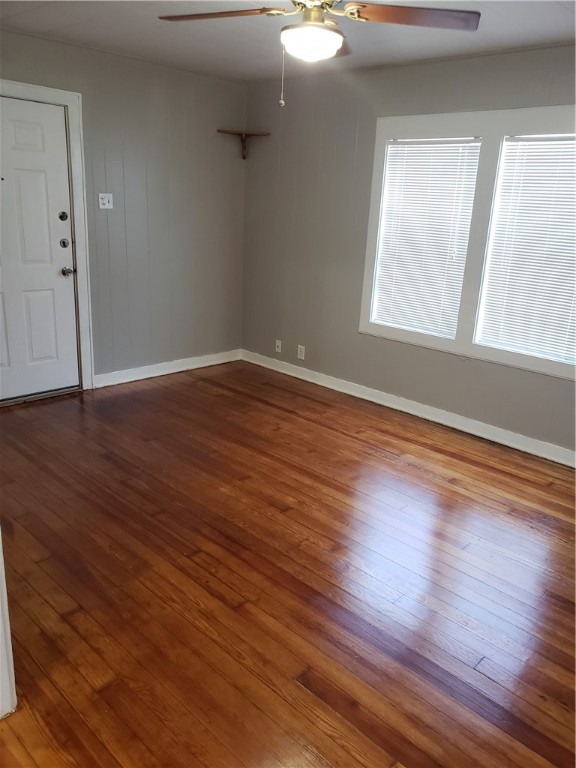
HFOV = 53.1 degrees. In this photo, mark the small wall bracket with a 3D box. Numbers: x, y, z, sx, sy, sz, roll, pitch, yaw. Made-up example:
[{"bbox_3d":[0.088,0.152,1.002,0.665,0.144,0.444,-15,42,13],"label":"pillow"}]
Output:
[{"bbox_3d":[-0.375,-2.108,5.104,0.450,0.220,0.220,3,17,-1],"label":"small wall bracket"}]

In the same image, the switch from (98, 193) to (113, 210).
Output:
[{"bbox_3d":[-1.372,-1.384,4.374,0.016,0.114,0.111,19,23,41],"label":"switch"}]

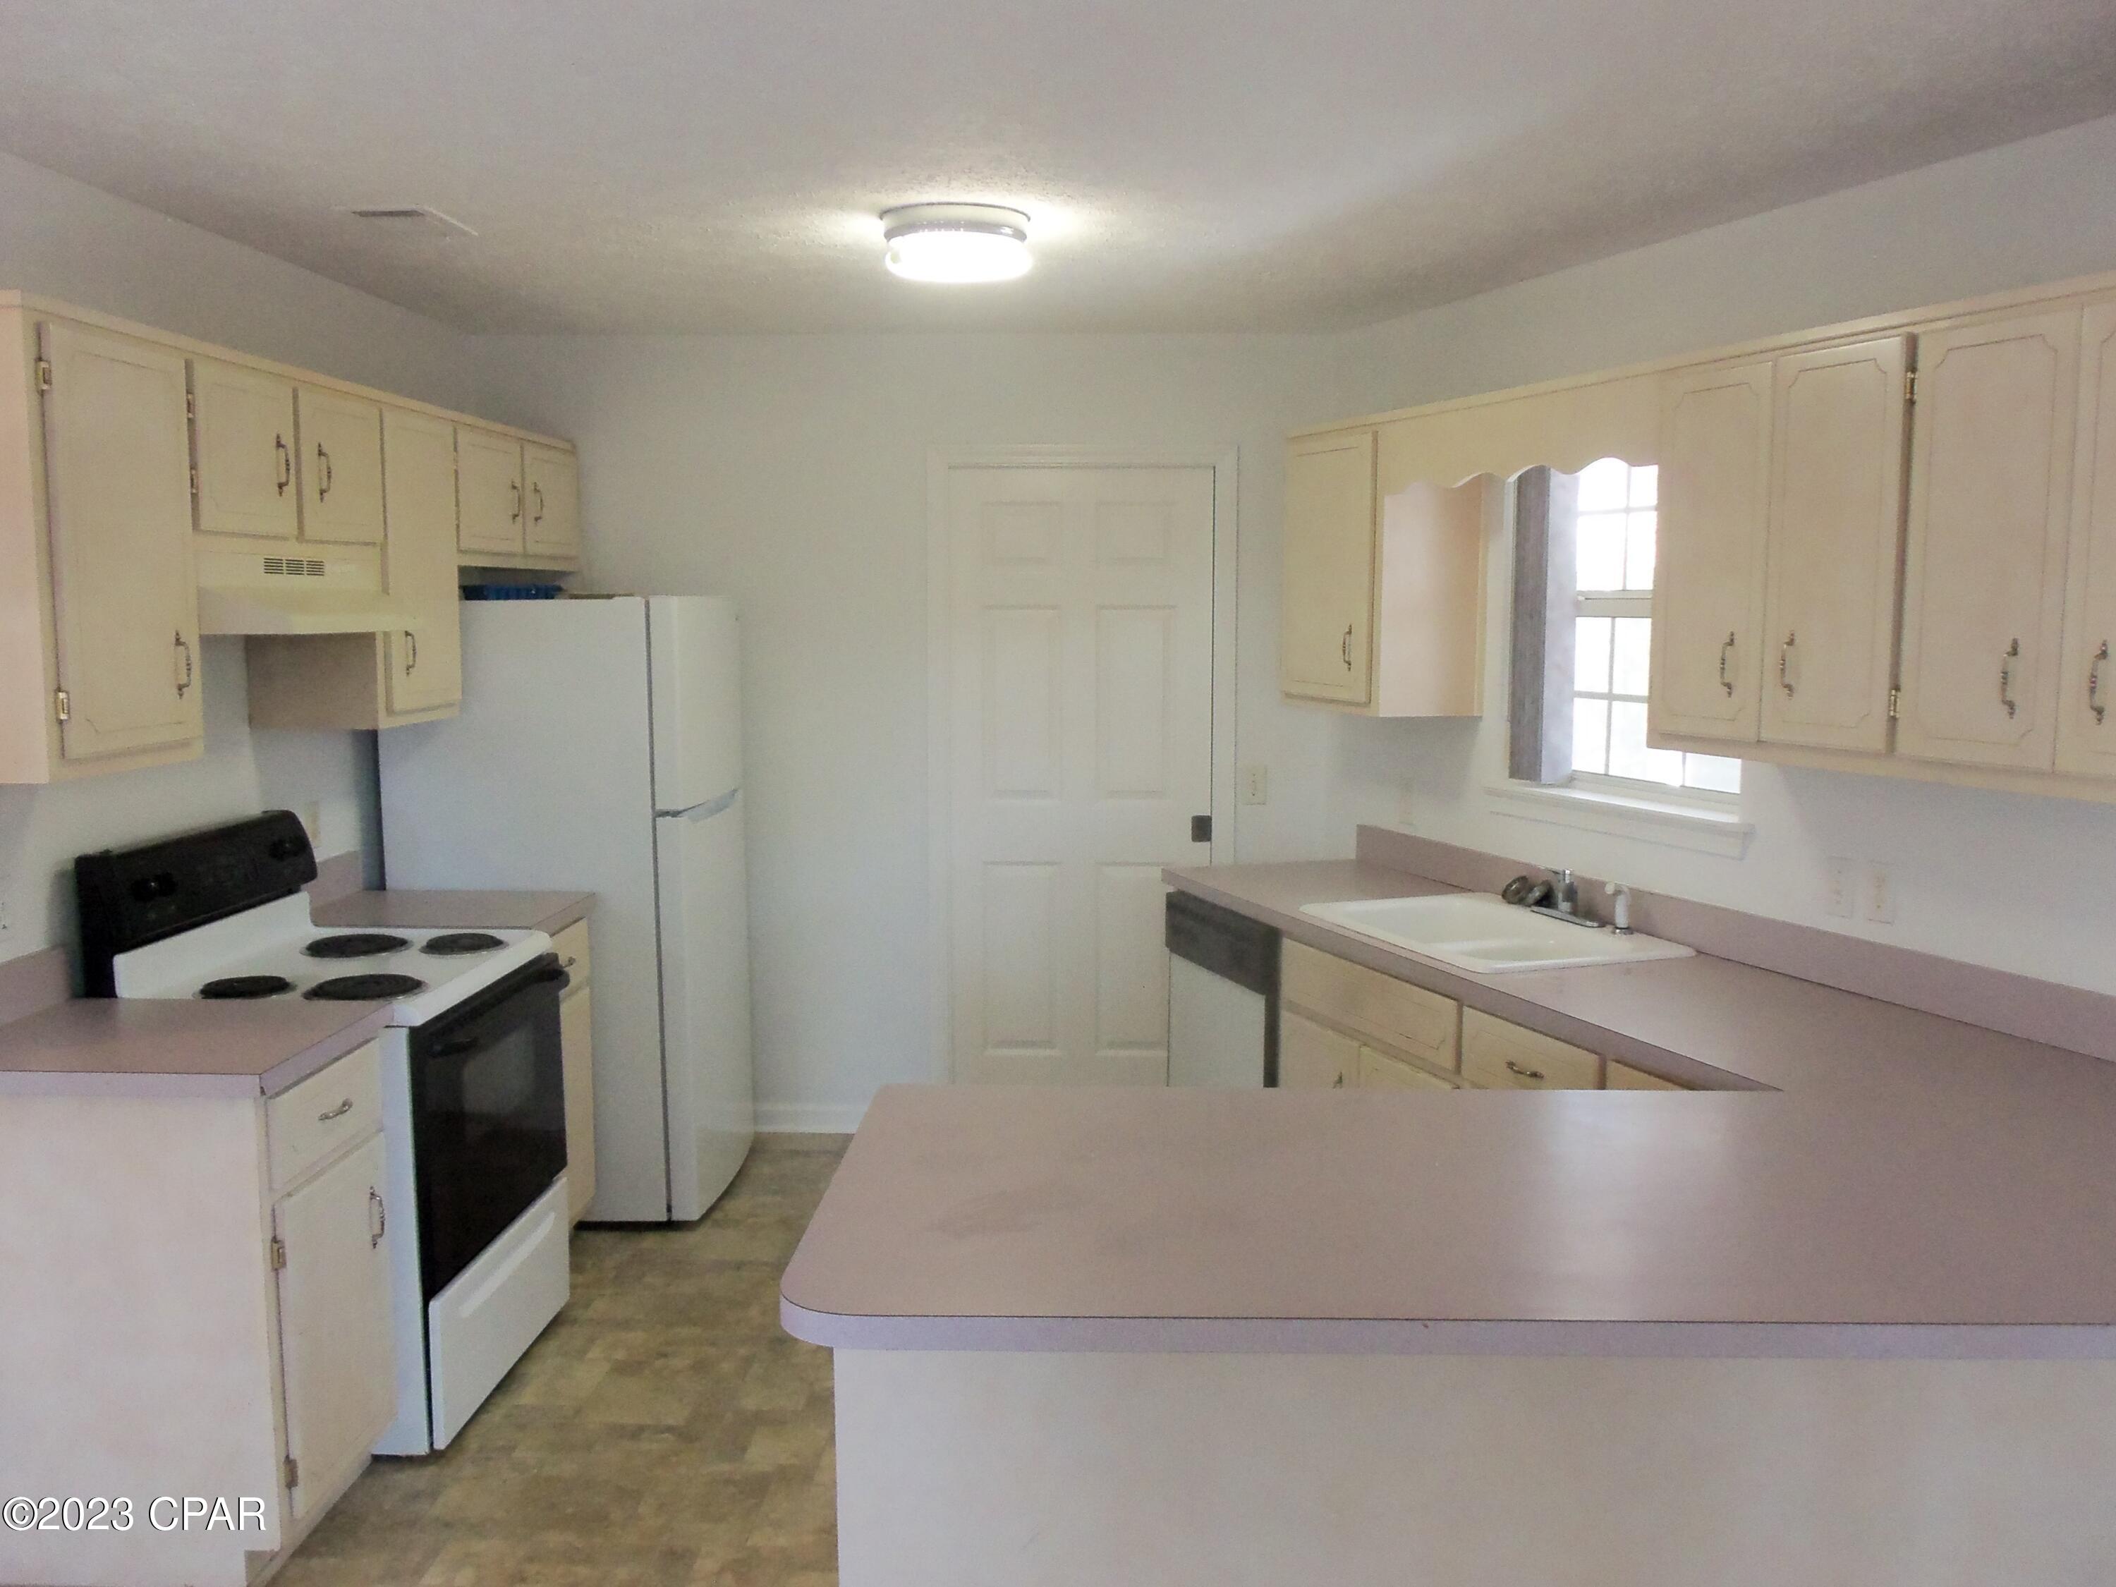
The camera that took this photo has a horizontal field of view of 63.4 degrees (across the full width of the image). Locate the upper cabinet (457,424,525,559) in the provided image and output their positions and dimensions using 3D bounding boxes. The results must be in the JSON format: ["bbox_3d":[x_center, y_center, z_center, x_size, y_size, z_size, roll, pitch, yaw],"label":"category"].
[{"bbox_3d":[-1.637,-0.785,4.537,0.318,0.343,0.480,0,6,3],"label":"upper cabinet"}]

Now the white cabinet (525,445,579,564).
[{"bbox_3d":[-1.612,-0.836,4.995,0.318,0.343,0.444,0,6,3],"label":"white cabinet"}]

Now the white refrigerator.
[{"bbox_3d":[-1.335,0.288,4.886,0.853,1.677,0.737,0,6,3],"label":"white refrigerator"}]

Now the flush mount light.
[{"bbox_3d":[-0.210,-1.148,3.614,0.308,0.116,0.313,0,6,3],"label":"flush mount light"}]

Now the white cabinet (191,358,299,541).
[{"bbox_3d":[-1.706,-0.653,3.313,0.318,0.333,0.389,0,6,3],"label":"white cabinet"}]

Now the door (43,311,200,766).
[{"bbox_3d":[-1.565,-0.412,2.874,0.022,0.674,0.391,0,6,3],"label":"door"}]

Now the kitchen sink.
[{"bbox_3d":[0.972,0.393,3.925,0.550,0.182,0.848,-3,7,-21],"label":"kitchen sink"}]

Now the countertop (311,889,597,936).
[{"bbox_3d":[-1.506,0.303,4.216,0.626,0.040,0.485,0,6,3],"label":"countertop"}]

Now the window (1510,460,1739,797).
[{"bbox_3d":[1.306,-0.410,3.929,0.101,0.848,0.833,-3,7,-21],"label":"window"}]

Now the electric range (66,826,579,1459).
[{"bbox_3d":[-1.495,0.672,3.638,0.697,1.192,0.773,0,6,3],"label":"electric range"}]

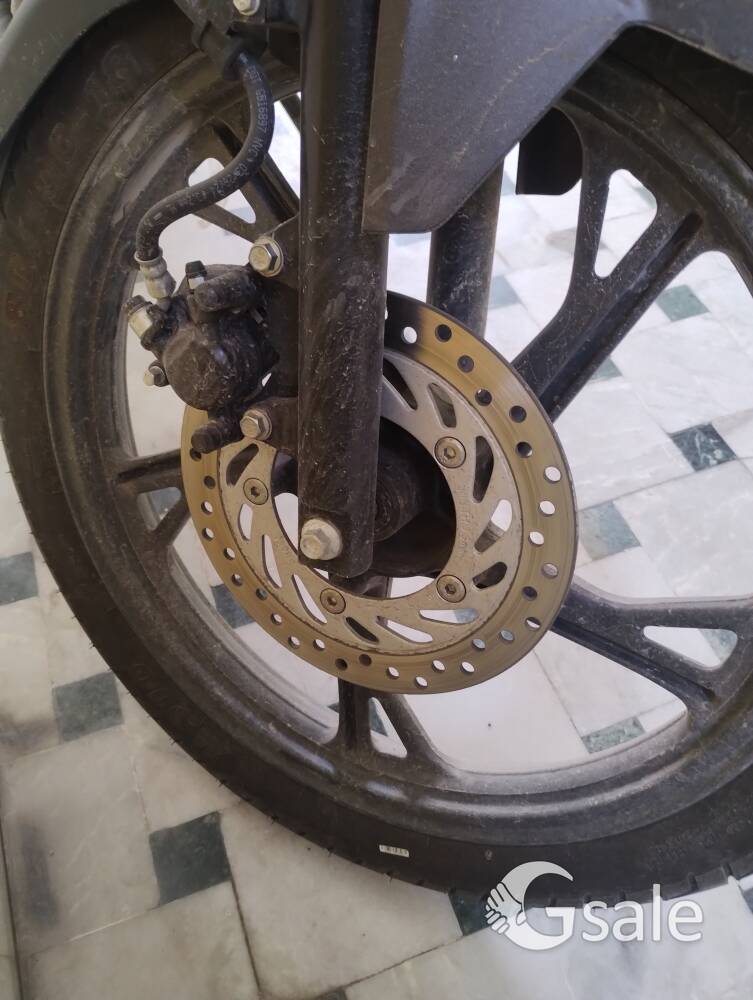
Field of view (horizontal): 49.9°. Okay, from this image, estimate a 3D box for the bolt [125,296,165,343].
[{"bbox_3d":[-0.123,-0.095,0.429,0.013,0.019,0.013,-27,38,-9],"label":"bolt"}]

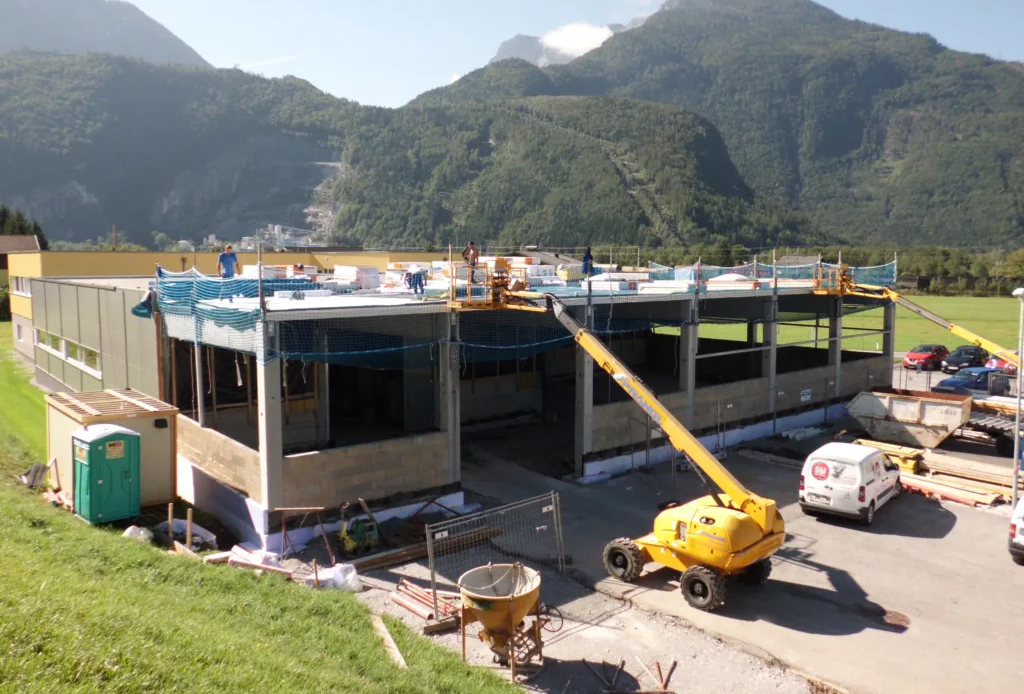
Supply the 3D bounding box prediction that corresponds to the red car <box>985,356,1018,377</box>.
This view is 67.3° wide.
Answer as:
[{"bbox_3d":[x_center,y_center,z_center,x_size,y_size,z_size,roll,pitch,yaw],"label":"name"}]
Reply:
[{"bbox_3d":[30.400,1.010,47.181,1.700,1.450,4.000,6,9,42],"label":"red car"}]

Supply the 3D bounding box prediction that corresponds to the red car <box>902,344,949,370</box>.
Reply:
[{"bbox_3d":[27.100,0.629,50.157,1.710,1.450,4.100,7,10,44],"label":"red car"}]

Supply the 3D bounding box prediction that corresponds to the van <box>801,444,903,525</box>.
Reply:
[{"bbox_3d":[10.162,3.836,22.743,1.820,1.810,4.380,6,9,40],"label":"van"}]

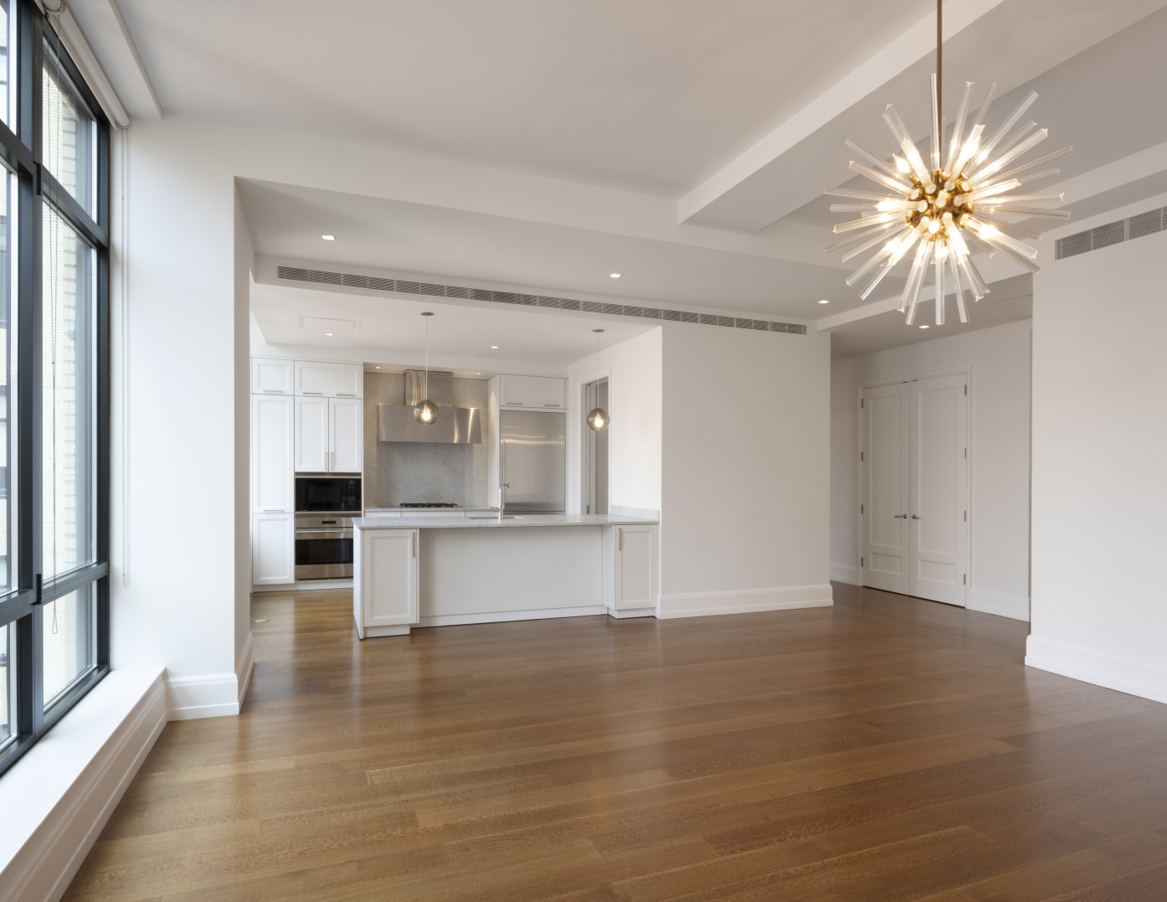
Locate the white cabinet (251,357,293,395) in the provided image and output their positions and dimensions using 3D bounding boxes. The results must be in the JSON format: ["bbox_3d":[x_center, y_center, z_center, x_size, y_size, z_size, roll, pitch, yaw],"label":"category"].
[{"bbox_3d":[-3.642,-0.831,8.004,0.431,0.406,0.623,1,-2,-21],"label":"white cabinet"}]

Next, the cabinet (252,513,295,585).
[{"bbox_3d":[-3.652,1.131,8.019,0.431,0.814,0.623,1,-2,-21],"label":"cabinet"}]

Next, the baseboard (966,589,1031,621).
[{"bbox_3d":[4.099,1.518,6.677,0.030,0.221,0.623,1,-2,-21],"label":"baseboard"}]

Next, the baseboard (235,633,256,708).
[{"bbox_3d":[-2.172,1.407,4.353,0.030,0.226,1.095,1,-2,-21],"label":"baseboard"}]

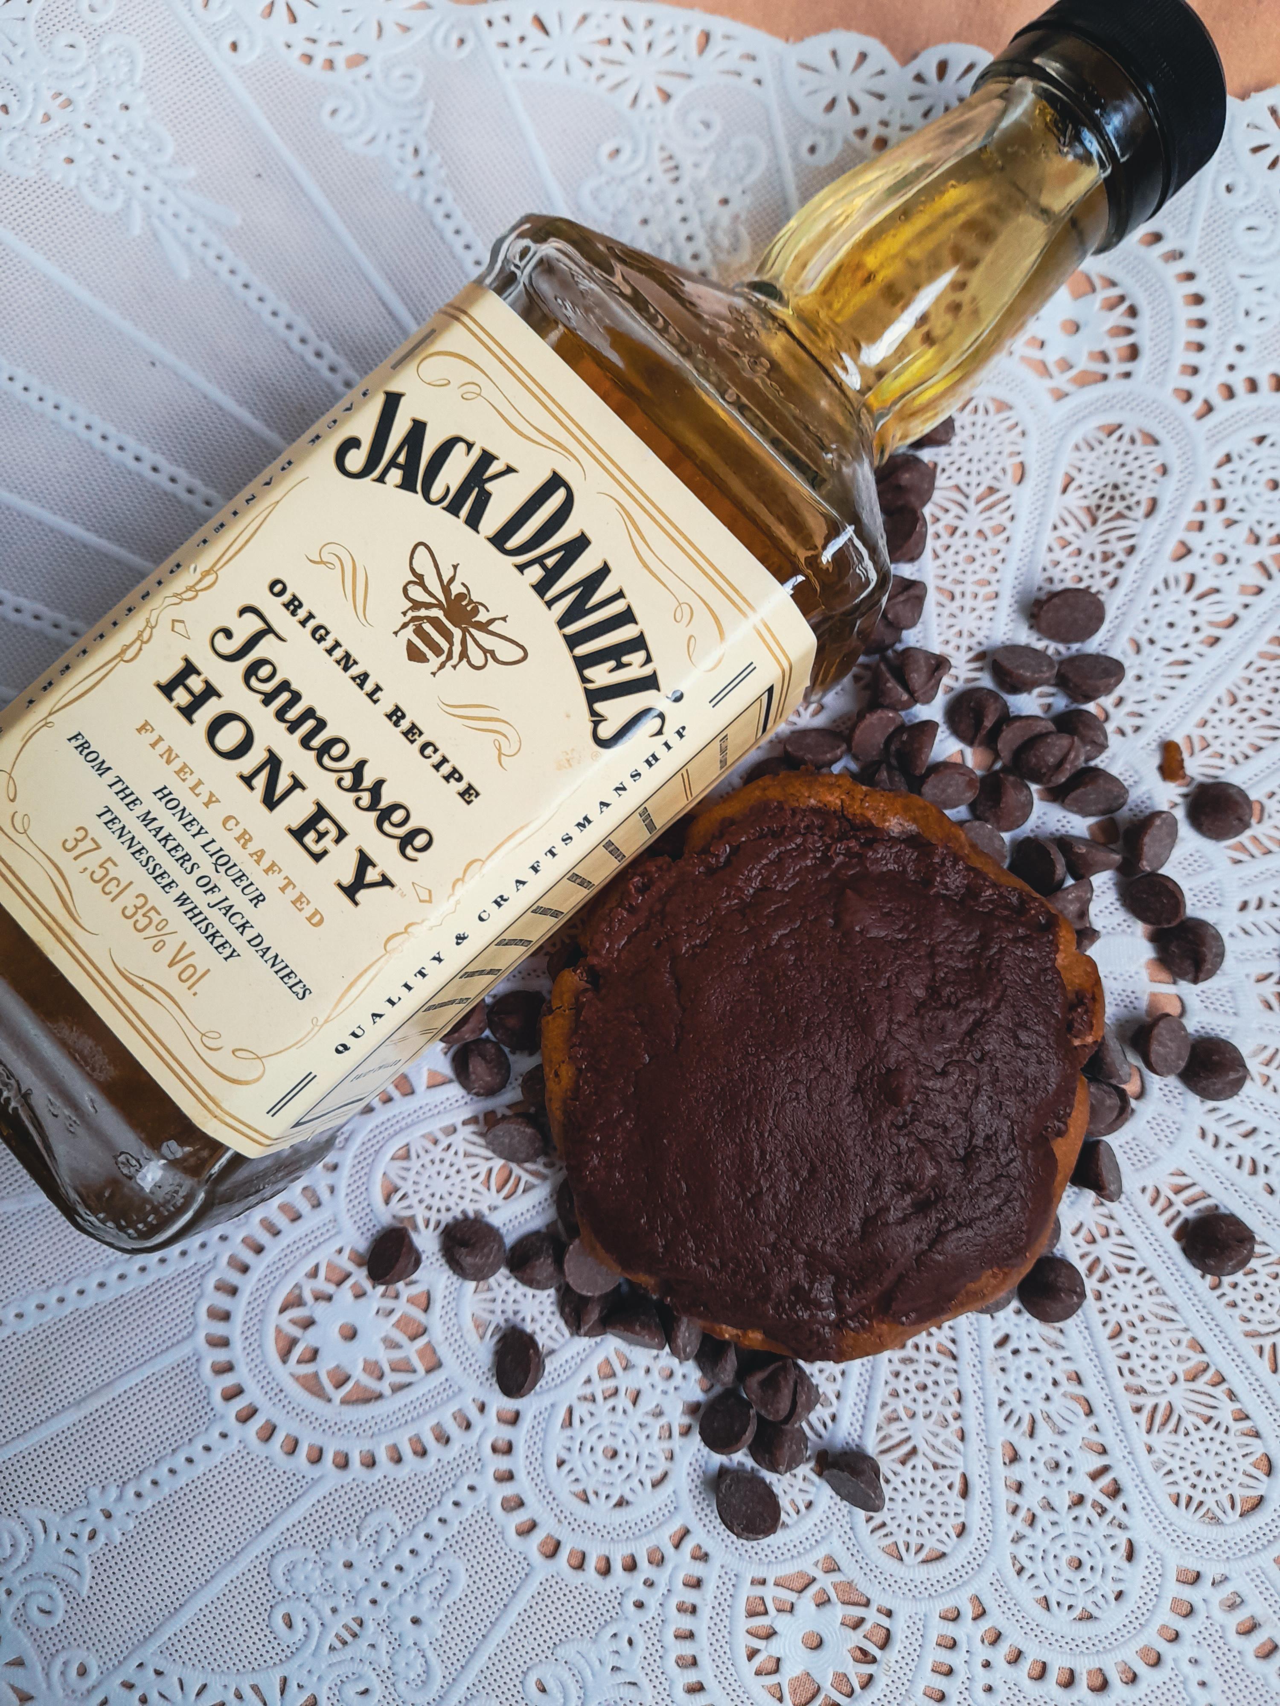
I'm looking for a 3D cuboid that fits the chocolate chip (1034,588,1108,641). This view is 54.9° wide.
[{"bbox_3d":[0.071,-0.041,0.204,0.011,0.011,0.007,-1,45,1],"label":"chocolate chip"}]

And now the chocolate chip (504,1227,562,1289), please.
[{"bbox_3d":[-0.018,0.066,0.196,0.010,0.007,0.010,-7,85,15],"label":"chocolate chip"}]

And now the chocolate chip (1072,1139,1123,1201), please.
[{"bbox_3d":[0.074,0.052,0.201,0.007,0.010,0.010,-18,51,38],"label":"chocolate chip"}]

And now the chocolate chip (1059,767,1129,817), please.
[{"bbox_3d":[0.074,-0.012,0.201,0.011,0.011,0.007,5,62,2],"label":"chocolate chip"}]

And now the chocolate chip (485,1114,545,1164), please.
[{"bbox_3d":[-0.020,0.046,0.206,0.010,0.010,0.007,3,46,22],"label":"chocolate chip"}]

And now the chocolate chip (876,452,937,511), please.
[{"bbox_3d":[0.045,-0.063,0.206,0.010,0.007,0.010,0,93,6],"label":"chocolate chip"}]

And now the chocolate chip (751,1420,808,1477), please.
[{"bbox_3d":[0.022,0.094,0.193,0.010,0.007,0.010,0,92,3],"label":"chocolate chip"}]

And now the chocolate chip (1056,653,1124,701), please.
[{"bbox_3d":[0.075,-0.028,0.206,0.011,0.011,0.007,24,131,31],"label":"chocolate chip"}]

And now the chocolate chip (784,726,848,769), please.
[{"bbox_3d":[0.029,-0.016,0.203,0.010,0.010,0.006,-4,123,3],"label":"chocolate chip"}]

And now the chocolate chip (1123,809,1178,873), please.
[{"bbox_3d":[0.081,-0.002,0.200,0.006,0.010,0.010,17,85,47],"label":"chocolate chip"}]

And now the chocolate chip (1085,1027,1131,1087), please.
[{"bbox_3d":[0.073,0.034,0.198,0.007,0.010,0.010,-35,84,34],"label":"chocolate chip"}]

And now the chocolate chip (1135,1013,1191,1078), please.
[{"bbox_3d":[0.082,0.031,0.198,0.010,0.007,0.010,7,84,-26],"label":"chocolate chip"}]

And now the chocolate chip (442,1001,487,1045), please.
[{"bbox_3d":[-0.030,0.028,0.206,0.010,0.007,0.010,-21,40,19],"label":"chocolate chip"}]

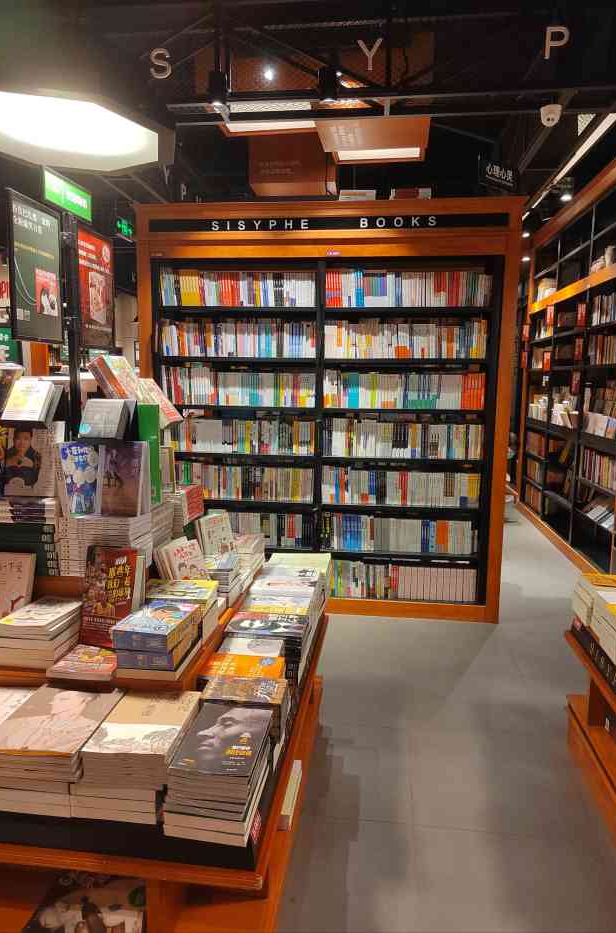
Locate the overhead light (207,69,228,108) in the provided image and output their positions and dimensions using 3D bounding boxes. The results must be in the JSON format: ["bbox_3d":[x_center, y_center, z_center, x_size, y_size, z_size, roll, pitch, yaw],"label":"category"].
[{"bbox_3d":[-0.445,-1.874,3.077,0.088,0.150,0.090,1,8,6],"label":"overhead light"}]

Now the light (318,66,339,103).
[{"bbox_3d":[0.099,-1.861,3.021,0.088,0.150,0.090,1,8,6],"label":"light"}]

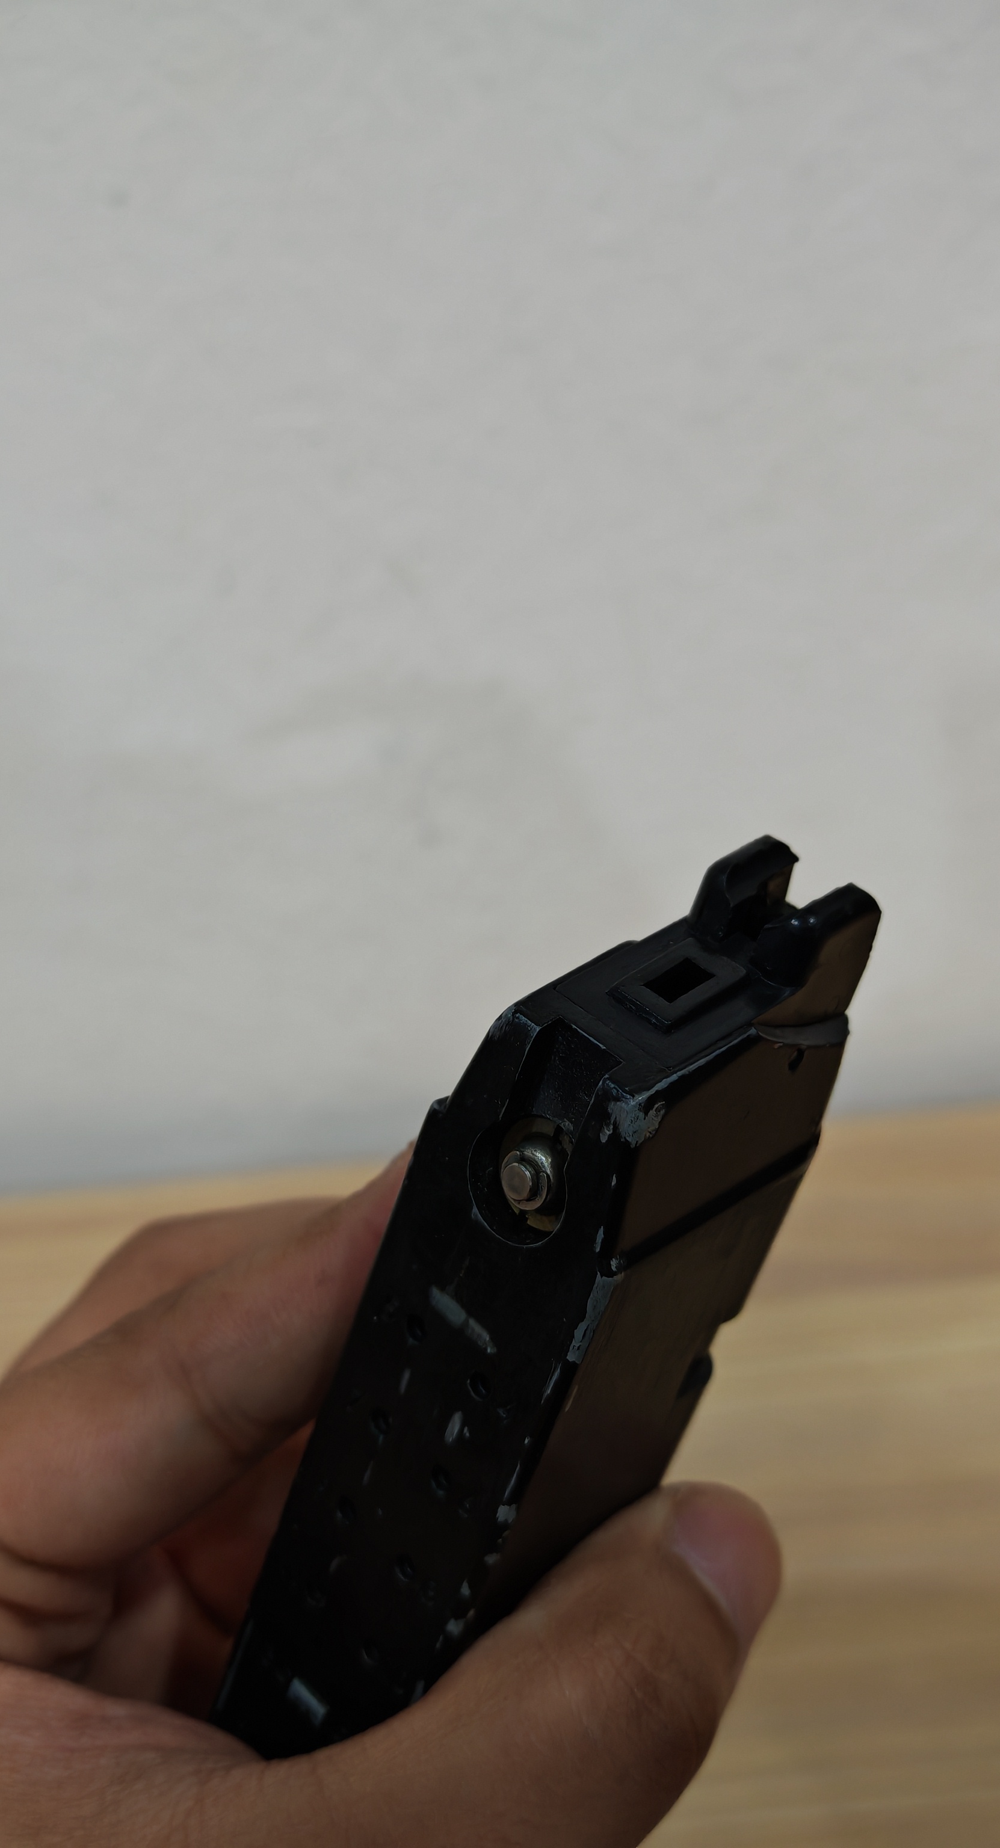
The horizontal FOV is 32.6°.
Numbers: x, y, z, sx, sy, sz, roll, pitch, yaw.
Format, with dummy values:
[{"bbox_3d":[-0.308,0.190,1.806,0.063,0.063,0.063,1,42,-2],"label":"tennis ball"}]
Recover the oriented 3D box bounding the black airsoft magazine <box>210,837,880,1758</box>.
[{"bbox_3d":[0.003,0.047,0.173,0.025,0.119,0.038,36,29,32],"label":"black airsoft magazine"}]

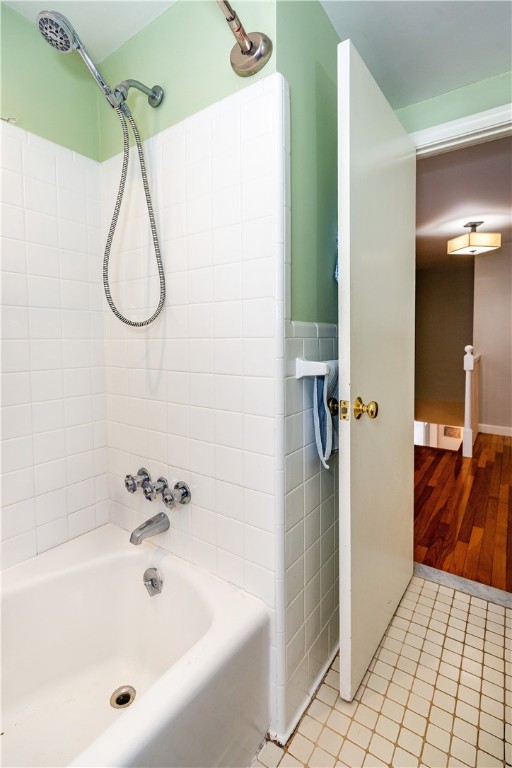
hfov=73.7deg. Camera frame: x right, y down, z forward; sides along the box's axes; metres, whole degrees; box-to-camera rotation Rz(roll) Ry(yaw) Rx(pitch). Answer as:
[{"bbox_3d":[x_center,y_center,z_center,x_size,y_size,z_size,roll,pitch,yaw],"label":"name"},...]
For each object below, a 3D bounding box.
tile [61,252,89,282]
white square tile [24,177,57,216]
[{"bbox_3d":[-0.683,-0.442,1.285,0.009,0.107,0.107,3,5,34],"label":"tile"},{"bbox_3d":[-0.747,-0.648,1.187,0.009,0.108,0.108,3,5,34],"label":"white square tile"}]

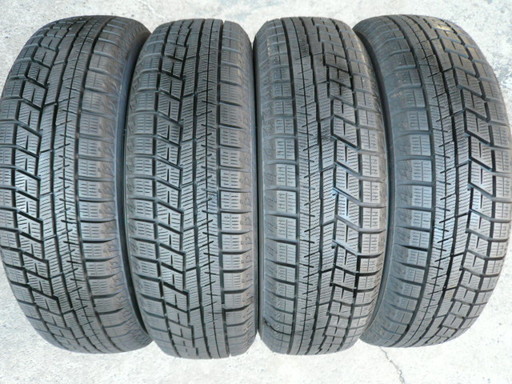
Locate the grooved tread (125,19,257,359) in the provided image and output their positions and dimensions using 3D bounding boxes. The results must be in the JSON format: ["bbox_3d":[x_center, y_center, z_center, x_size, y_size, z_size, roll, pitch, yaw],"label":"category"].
[{"bbox_3d":[-0.077,-0.005,0.748,0.157,0.566,0.566,-1,80,0],"label":"grooved tread"}]

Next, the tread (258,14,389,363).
[{"bbox_3d":[0.079,-0.010,0.750,0.157,0.566,0.566,-1,80,0],"label":"tread"}]

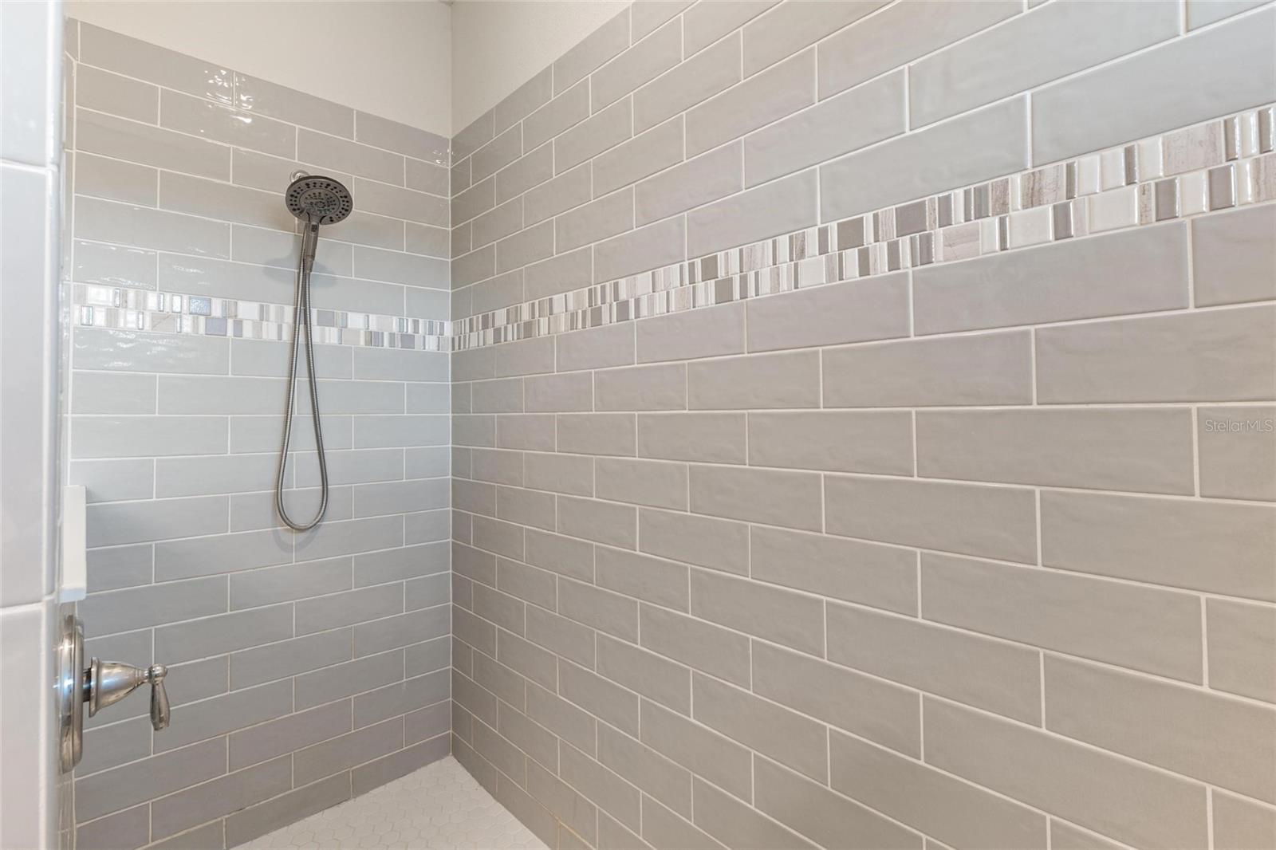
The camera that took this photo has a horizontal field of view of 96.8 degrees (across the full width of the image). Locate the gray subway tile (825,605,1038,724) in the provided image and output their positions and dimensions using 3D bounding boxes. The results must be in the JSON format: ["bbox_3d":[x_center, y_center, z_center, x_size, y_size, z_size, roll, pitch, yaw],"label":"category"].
[{"bbox_3d":[0.428,0.347,0.854,0.010,0.102,0.302,1,-1,-44],"label":"gray subway tile"}]

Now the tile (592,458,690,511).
[{"bbox_3d":[0.003,0.132,1.292,0.010,0.102,0.302,1,-1,-44],"label":"tile"}]

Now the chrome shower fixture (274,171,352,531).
[{"bbox_3d":[-0.891,-0.205,1.550,0.175,0.970,0.220,0,0,-42],"label":"chrome shower fixture"}]

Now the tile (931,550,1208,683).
[{"bbox_3d":[0.533,0.242,0.748,0.010,0.102,0.302,1,-1,-44],"label":"tile"}]

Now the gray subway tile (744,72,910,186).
[{"bbox_3d":[0.311,-0.498,0.978,0.010,0.100,0.300,1,-1,-44],"label":"gray subway tile"}]

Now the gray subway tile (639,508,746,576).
[{"bbox_3d":[0.108,0.237,1.176,0.010,0.100,0.300,1,-1,-44],"label":"gray subway tile"}]

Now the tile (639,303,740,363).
[{"bbox_3d":[0.103,-0.185,1.186,0.010,0.100,0.300,1,-1,-44],"label":"tile"}]

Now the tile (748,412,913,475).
[{"bbox_3d":[0.317,0.028,0.966,0.010,0.100,0.300,1,-1,-44],"label":"tile"}]

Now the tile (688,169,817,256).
[{"bbox_3d":[0.208,-0.395,1.088,0.010,0.102,0.302,1,-1,-44],"label":"tile"}]

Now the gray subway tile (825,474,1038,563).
[{"bbox_3d":[0.424,0.134,0.854,0.010,0.100,0.300,1,-1,-44],"label":"gray subway tile"}]

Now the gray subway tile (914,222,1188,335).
[{"bbox_3d":[0.528,-0.183,0.758,0.010,0.102,0.302,1,-1,-44],"label":"gray subway tile"}]

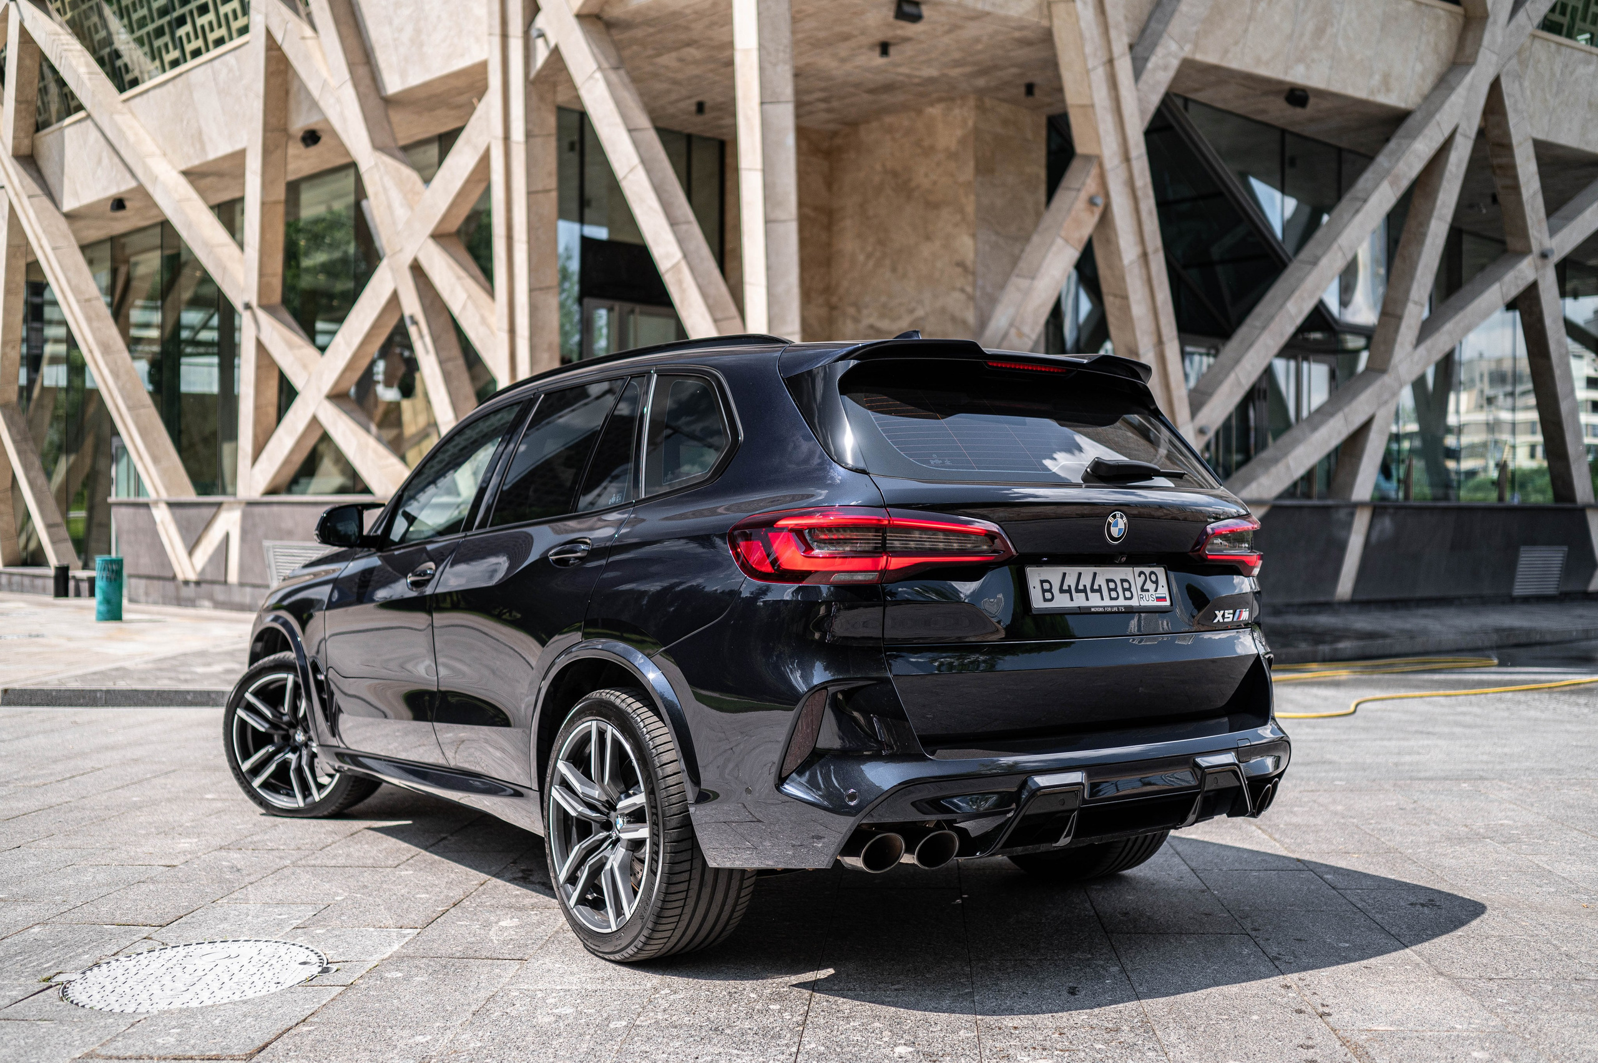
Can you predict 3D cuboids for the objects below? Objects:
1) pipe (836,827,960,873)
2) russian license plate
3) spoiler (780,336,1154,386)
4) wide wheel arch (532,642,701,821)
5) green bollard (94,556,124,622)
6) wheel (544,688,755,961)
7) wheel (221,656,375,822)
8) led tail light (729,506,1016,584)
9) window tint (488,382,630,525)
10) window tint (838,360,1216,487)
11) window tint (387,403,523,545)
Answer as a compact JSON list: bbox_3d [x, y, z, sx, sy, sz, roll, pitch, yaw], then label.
[{"bbox_3d":[0.221,0.753,3.704,0.235,0.105,0.200,0,-2,-36],"label":"pipe"},{"bbox_3d":[0.795,0.150,4.078,0.530,0.125,0.020,0,-8,-36],"label":"russian license plate"},{"bbox_3d":[0.541,-0.465,4.436,1.231,0.123,0.355,0,-2,-36],"label":"spoiler"},{"bbox_3d":[-0.502,0.556,4.245,0.099,0.512,0.916,0,-2,-36],"label":"wide wheel arch"},{"bbox_3d":[-10.668,0.887,24.000,0.410,1.000,0.410,0,-1,-17],"label":"green bollard"},{"bbox_3d":[-0.439,0.810,4.356,0.310,0.740,0.740,0,-2,-36],"label":"wheel"},{"bbox_3d":[-2.114,0.884,6.694,0.730,0.730,0.295,-1,-2,23],"label":"wheel"},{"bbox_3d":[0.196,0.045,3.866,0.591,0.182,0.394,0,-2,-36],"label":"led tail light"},{"bbox_3d":[-0.768,-0.242,4.917,0.059,0.473,0.640,29,-18,-32],"label":"window tint"},{"bbox_3d":[0.670,-0.281,4.256,1.300,0.404,0.089,0,-35,-36],"label":"window tint"},{"bbox_3d":[-1.259,-0.197,5.594,0.059,0.522,0.749,29,-18,-32],"label":"window tint"}]

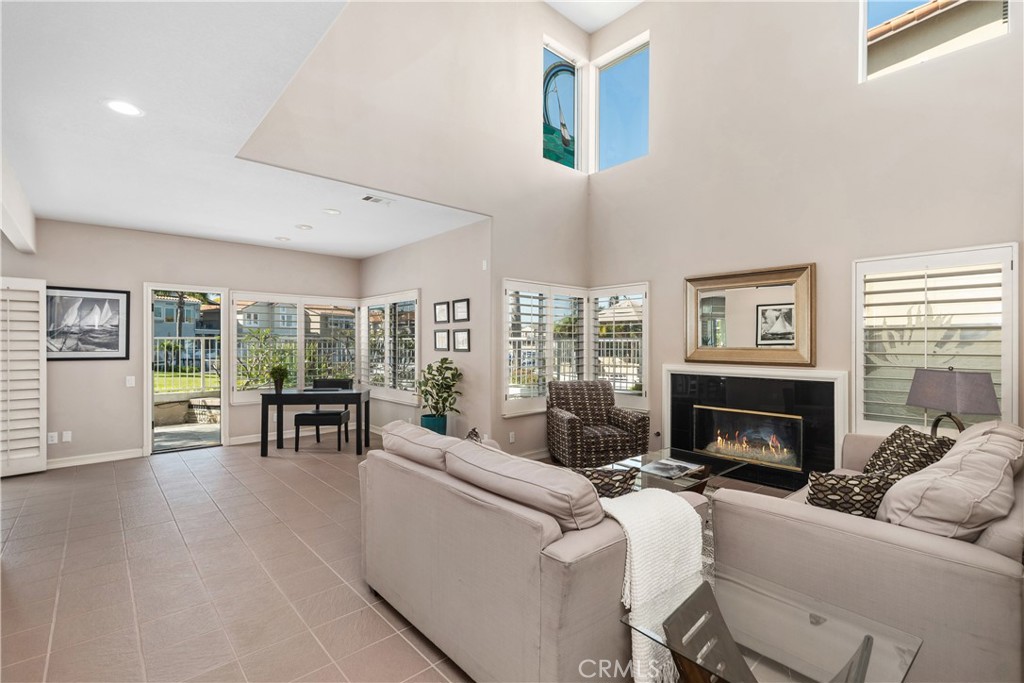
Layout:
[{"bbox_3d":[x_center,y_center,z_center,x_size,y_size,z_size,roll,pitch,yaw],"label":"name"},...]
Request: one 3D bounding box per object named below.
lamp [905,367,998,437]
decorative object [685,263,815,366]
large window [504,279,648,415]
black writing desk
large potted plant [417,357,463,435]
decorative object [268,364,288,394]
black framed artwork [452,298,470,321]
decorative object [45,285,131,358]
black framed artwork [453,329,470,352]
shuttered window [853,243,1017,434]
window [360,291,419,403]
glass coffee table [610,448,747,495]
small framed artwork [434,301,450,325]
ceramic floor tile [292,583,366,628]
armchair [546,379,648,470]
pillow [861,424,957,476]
[{"bbox_3d":[3.104,0.505,3.220,0.255,0.650,0.469,0,0,8],"label":"lamp"},{"bbox_3d":[2.338,-0.235,4.573,0.065,0.920,1.213,0,0,-42],"label":"decorative object"},{"bbox_3d":[0.770,0.070,5.244,1.531,1.540,0.913,0,0,-42],"label":"large window"},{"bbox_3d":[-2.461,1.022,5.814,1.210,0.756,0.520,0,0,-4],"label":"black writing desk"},{"bbox_3d":[-0.836,0.786,5.210,0.540,1.228,0.540,0,0,0],"label":"large potted plant"},{"bbox_3d":[-2.900,0.467,5.670,0.225,0.355,0.225,0,0,0],"label":"decorative object"},{"bbox_3d":[-0.575,-0.352,5.280,0.022,0.256,0.321,0,0,-42],"label":"black framed artwork"},{"bbox_3d":[-4.940,-0.190,5.111,1.000,0.818,0.030,0,0,-42],"label":"decorative object"},{"bbox_3d":[-0.570,-0.006,5.273,0.022,0.256,0.326,0,0,-42],"label":"black framed artwork"},{"bbox_3d":[3.277,0.070,3.589,0.080,1.540,0.950,0,0,-42],"label":"shuttered window"},{"bbox_3d":[-1.846,0.075,6.723,0.080,1.550,1.881,0,0,-42],"label":"window"},{"bbox_3d":[1.203,1.188,3.507,1.200,0.430,0.690,0,0,-40],"label":"glass coffee table"},{"bbox_3d":[-0.867,-0.353,5.636,0.025,0.267,0.308,0,0,-42],"label":"small framed artwork"},{"bbox_3d":[-0.969,1.405,2.421,0.305,0.010,0.305,0,0,-42],"label":"ceramic floor tile"},{"bbox_3d":[0.952,0.945,5.243,0.920,0.910,0.790,0,0,-13],"label":"armchair"},{"bbox_3d":[2.690,0.810,3.090,0.150,0.430,0.430,37,3,-12],"label":"pillow"}]

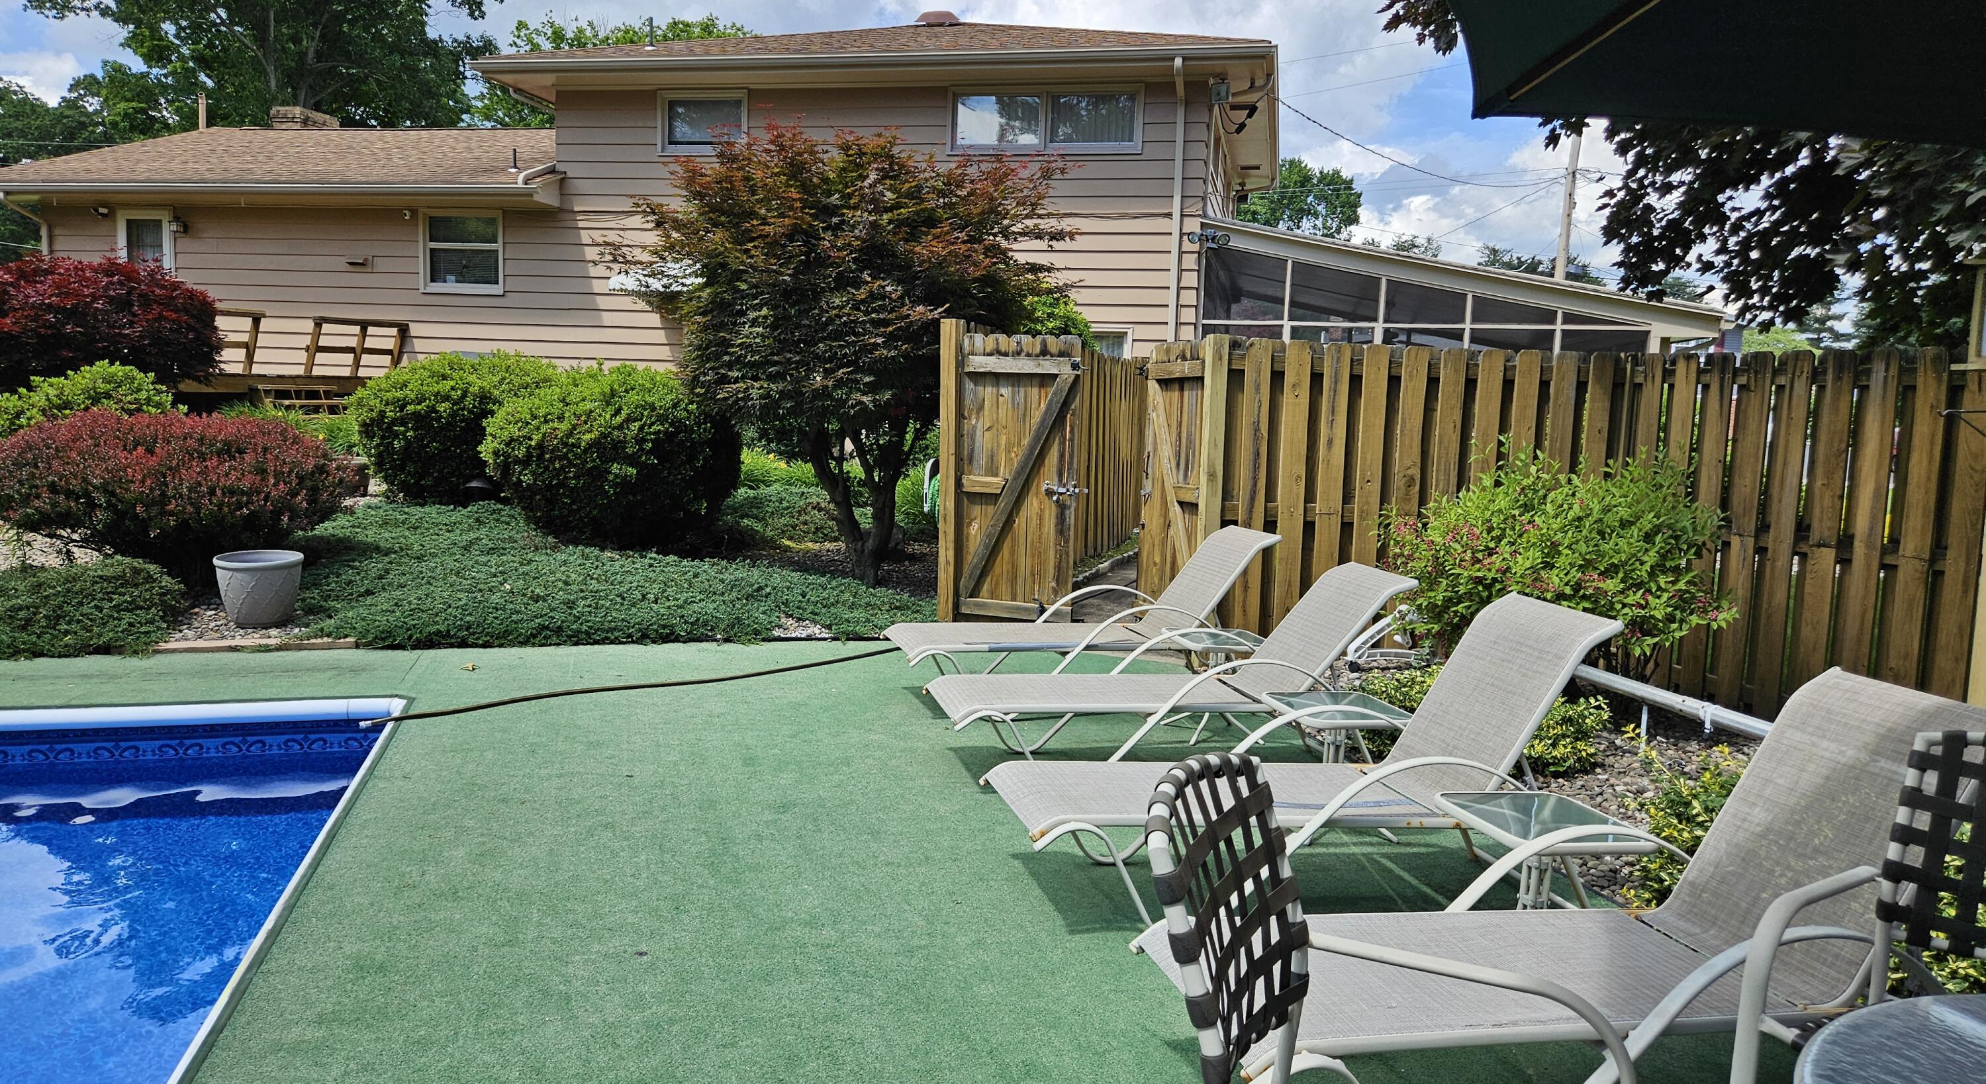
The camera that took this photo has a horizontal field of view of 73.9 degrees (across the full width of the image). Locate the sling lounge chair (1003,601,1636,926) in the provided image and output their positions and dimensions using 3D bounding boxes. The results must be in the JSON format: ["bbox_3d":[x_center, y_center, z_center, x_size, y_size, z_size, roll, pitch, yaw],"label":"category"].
[{"bbox_3d":[0.925,0.631,4.034,1.840,0.871,0.620,0,7,-14],"label":"sling lounge chair"}]

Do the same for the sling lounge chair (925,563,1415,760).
[{"bbox_3d":[0.705,0.512,5.299,1.907,0.797,0.620,0,7,-15],"label":"sling lounge chair"}]

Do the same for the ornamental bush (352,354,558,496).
[{"bbox_3d":[-4.793,-1.020,11.800,1.850,1.330,1.750,-1,7,-22],"label":"ornamental bush"}]

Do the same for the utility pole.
[{"bbox_3d":[16.375,-8.199,38.000,0.300,10.000,0.300,6,7,22],"label":"utility pole"}]

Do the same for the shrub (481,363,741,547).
[{"bbox_3d":[-2.956,-0.666,10.200,1.900,1.380,1.750,0,7,-16],"label":"shrub"}]

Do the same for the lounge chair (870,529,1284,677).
[{"bbox_3d":[0.432,0.353,6.456,1.885,0.824,0.620,0,7,-18],"label":"lounge chair"}]

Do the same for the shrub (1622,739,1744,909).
[{"bbox_3d":[2.148,0.866,3.950,0.550,0.480,0.520,6,8,29],"label":"shrub"}]

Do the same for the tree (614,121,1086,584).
[{"bbox_3d":[-1.022,-1.332,9.400,3.200,3.200,2.900,1,7,-6],"label":"tree"}]

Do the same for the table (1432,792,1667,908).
[{"bbox_3d":[1.427,0.935,3.469,0.420,0.430,0.420,1,7,-7],"label":"table"}]

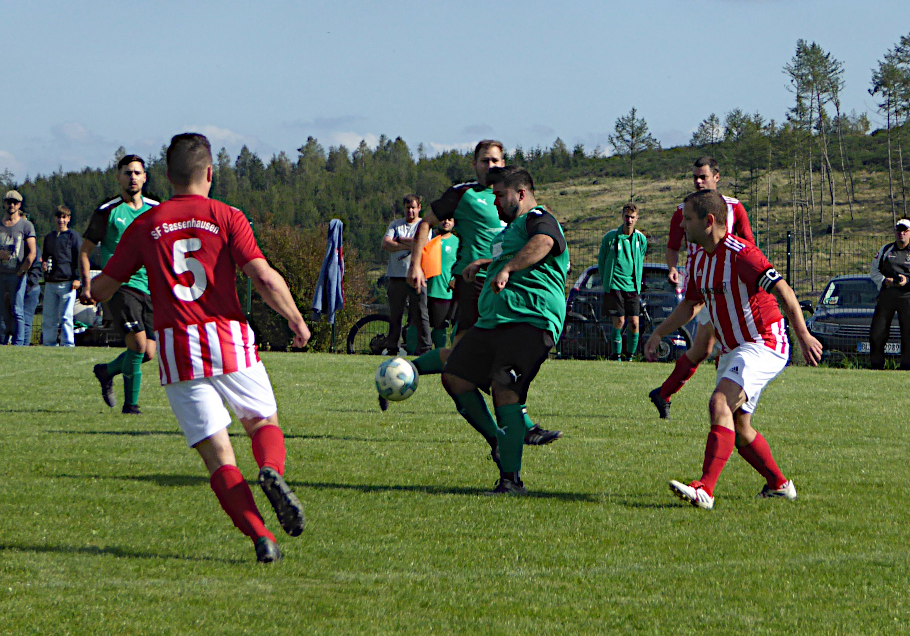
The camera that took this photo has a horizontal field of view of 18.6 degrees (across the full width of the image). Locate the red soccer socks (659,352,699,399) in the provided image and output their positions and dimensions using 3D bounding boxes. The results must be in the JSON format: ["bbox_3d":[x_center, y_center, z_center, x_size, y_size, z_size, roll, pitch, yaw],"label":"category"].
[{"bbox_3d":[1.557,0.413,19.300,0.130,0.360,0.140,28,21,-46],"label":"red soccer socks"}]

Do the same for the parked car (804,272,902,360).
[{"bbox_3d":[5.390,0.155,35.400,1.730,1.410,4.400,1,2,9],"label":"parked car"}]

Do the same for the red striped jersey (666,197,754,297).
[{"bbox_3d":[1.742,-0.492,18.900,0.600,0.680,0.320,-1,2,7],"label":"red striped jersey"}]

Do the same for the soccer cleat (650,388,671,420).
[{"bbox_3d":[1.429,0.600,19.400,0.110,0.280,0.100,-29,-20,12],"label":"soccer cleat"}]

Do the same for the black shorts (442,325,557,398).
[{"bbox_3d":[0.236,0.210,14.100,0.480,0.450,0.430,0,2,-30],"label":"black shorts"}]

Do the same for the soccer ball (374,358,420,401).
[{"bbox_3d":[-0.292,0.312,14.050,0.220,0.220,0.220,1,1,0],"label":"soccer ball"}]

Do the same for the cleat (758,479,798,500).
[{"bbox_3d":[1.640,0.871,14.130,0.280,0.110,0.105,2,2,36],"label":"cleat"}]

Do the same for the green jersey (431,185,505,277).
[{"bbox_3d":[0.172,-0.516,16.800,0.620,0.640,0.320,-3,3,-9],"label":"green jersey"}]

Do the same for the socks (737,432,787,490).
[{"bbox_3d":[1.542,0.726,13.980,0.125,0.340,0.115,-13,38,23],"label":"socks"}]

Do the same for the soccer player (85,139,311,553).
[{"bbox_3d":[-1.027,0.118,11.100,0.840,1.700,0.680,1,1,-5],"label":"soccer player"}]

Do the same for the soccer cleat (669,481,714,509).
[{"bbox_3d":[1.150,0.864,13.500,0.280,0.115,0.105,-27,-7,-30],"label":"soccer cleat"}]

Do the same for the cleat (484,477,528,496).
[{"bbox_3d":[0.261,0.846,13.970,0.280,0.110,0.105,-1,2,-40],"label":"cleat"}]

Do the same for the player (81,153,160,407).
[{"bbox_3d":[-2.306,-0.232,19.300,0.580,1.790,0.660,0,2,-21],"label":"player"}]

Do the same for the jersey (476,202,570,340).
[{"bbox_3d":[0.344,-0.223,13.970,0.420,0.690,0.560,2,1,-28],"label":"jersey"}]

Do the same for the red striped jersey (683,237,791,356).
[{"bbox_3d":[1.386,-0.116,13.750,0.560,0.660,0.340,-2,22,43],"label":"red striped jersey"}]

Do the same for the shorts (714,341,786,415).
[{"bbox_3d":[1.497,0.260,14.050,0.360,0.430,0.360,0,2,-41],"label":"shorts"}]

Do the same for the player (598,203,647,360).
[{"bbox_3d":[1.872,-0.402,31.100,0.530,1.790,0.360,1,1,1],"label":"player"}]

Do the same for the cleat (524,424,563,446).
[{"bbox_3d":[0.530,0.707,16.750,0.280,0.115,0.105,13,3,28],"label":"cleat"}]

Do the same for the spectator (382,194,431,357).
[{"bbox_3d":[-0.542,-0.469,31.100,0.540,1.810,0.380,1,1,0],"label":"spectator"}]

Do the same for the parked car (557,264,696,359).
[{"bbox_3d":[2.330,0.005,37.100,1.730,1.460,4.400,1,1,3],"label":"parked car"}]

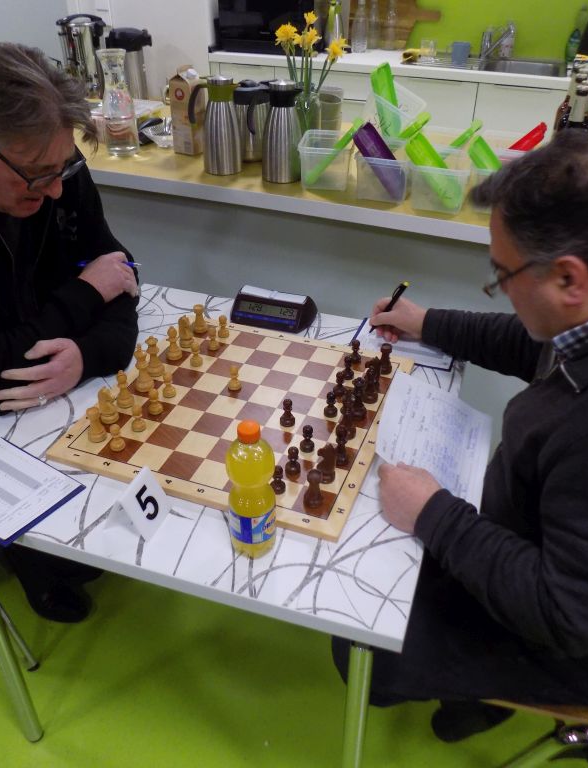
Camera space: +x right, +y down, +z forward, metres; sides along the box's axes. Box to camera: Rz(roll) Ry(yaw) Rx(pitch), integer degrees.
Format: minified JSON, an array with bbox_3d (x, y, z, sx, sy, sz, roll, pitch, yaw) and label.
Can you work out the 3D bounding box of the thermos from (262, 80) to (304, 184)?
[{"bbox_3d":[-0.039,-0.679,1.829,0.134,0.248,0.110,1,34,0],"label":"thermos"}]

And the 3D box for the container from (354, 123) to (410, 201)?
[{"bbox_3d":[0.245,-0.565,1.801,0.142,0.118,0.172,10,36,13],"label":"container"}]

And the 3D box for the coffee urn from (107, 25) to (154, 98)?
[{"bbox_3d":[-0.656,-1.301,2.759,0.170,0.275,0.140,10,35,13],"label":"coffee urn"}]

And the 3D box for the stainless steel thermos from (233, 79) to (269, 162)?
[{"bbox_3d":[-0.130,-0.785,2.026,0.150,0.212,0.115,1,35,0],"label":"stainless steel thermos"}]

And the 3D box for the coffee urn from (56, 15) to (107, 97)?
[{"bbox_3d":[-0.868,-1.318,2.757,0.175,0.300,0.160,18,38,23],"label":"coffee urn"}]

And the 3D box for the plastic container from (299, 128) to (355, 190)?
[{"bbox_3d":[0.095,-0.615,1.875,0.142,0.113,0.172,5,35,6],"label":"plastic container"}]

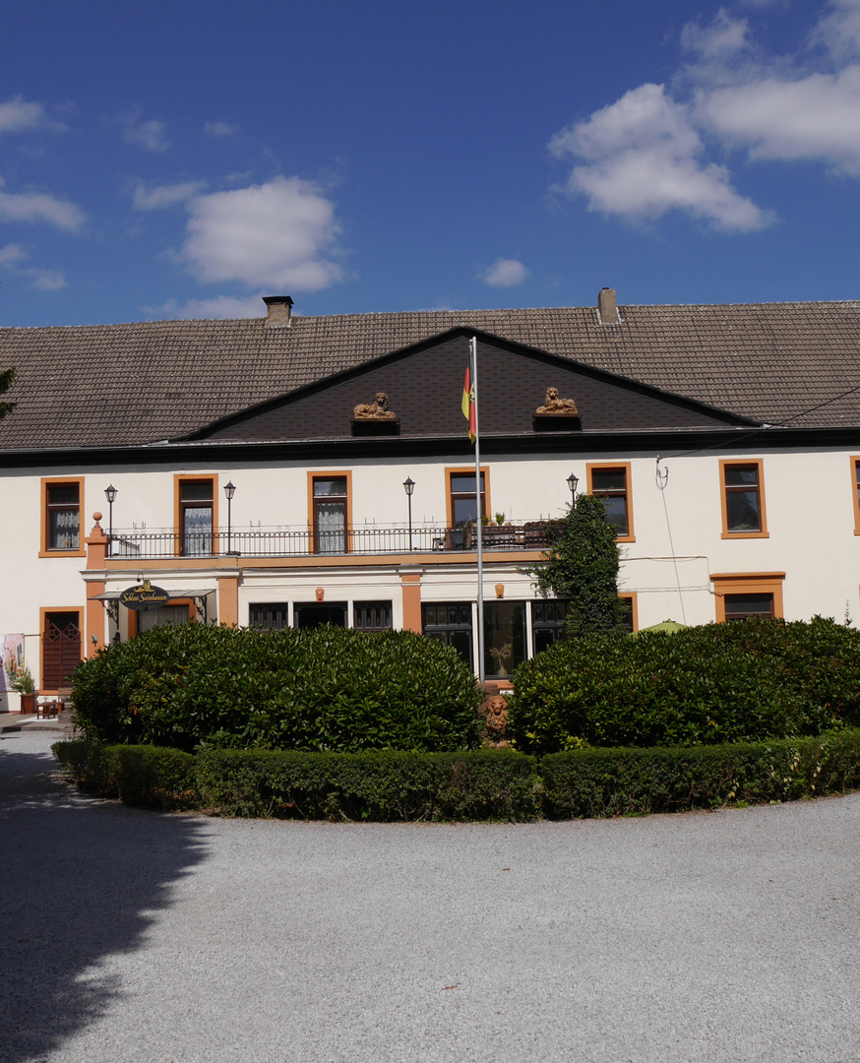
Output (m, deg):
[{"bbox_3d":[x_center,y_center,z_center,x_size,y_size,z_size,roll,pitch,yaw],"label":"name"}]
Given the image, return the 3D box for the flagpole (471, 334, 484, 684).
[{"bbox_3d":[0.750,0.046,17.492,0.090,6.190,0.090,-1,-6,0],"label":"flagpole"}]

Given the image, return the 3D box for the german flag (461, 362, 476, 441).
[{"bbox_3d":[0.603,-2.010,17.712,0.240,1.320,0.160,-1,-6,0],"label":"german flag"}]

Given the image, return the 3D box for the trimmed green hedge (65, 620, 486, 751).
[{"bbox_3d":[-2.074,2.280,15.350,5.480,2.080,4.000,-1,-6,0],"label":"trimmed green hedge"}]

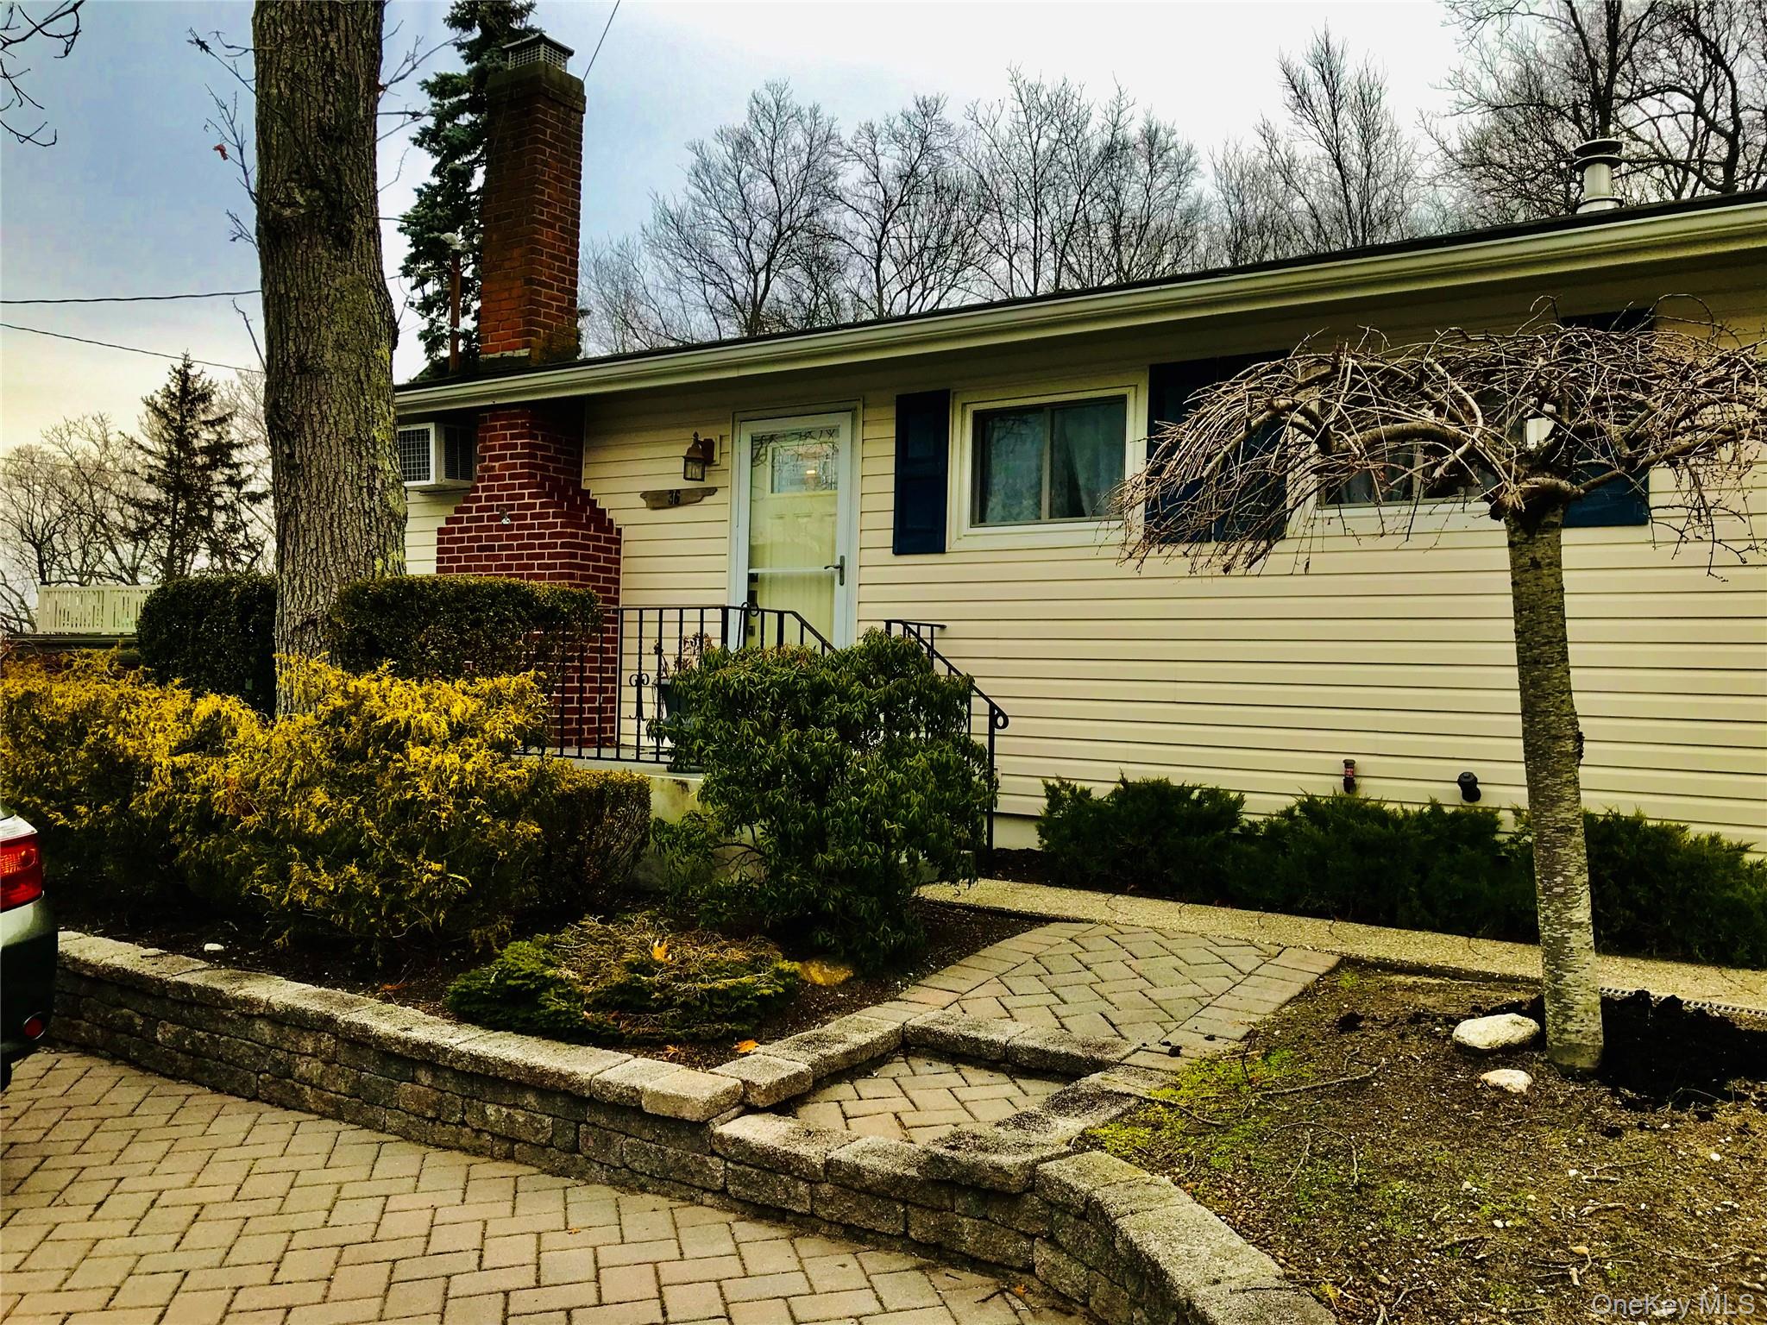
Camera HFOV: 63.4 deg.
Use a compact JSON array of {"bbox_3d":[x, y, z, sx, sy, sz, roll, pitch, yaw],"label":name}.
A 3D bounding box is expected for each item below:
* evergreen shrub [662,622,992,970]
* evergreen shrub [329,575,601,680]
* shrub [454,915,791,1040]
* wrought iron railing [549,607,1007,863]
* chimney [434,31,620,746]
[{"bbox_3d":[-0.238,0.515,5.950,1.350,1.270,1.250,1,-1,-2],"label":"evergreen shrub"},{"bbox_3d":[-2.065,0.358,7.134,1.080,1.520,0.780,1,-1,34],"label":"evergreen shrub"},{"bbox_3d":[-0.864,0.984,4.720,1.120,0.290,1.080,1,-1,-10],"label":"shrub"},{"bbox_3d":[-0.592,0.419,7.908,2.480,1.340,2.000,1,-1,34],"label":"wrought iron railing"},{"bbox_3d":[-2.500,-1.956,10.144,1.320,5.060,0.540,1,-1,34],"label":"chimney"}]

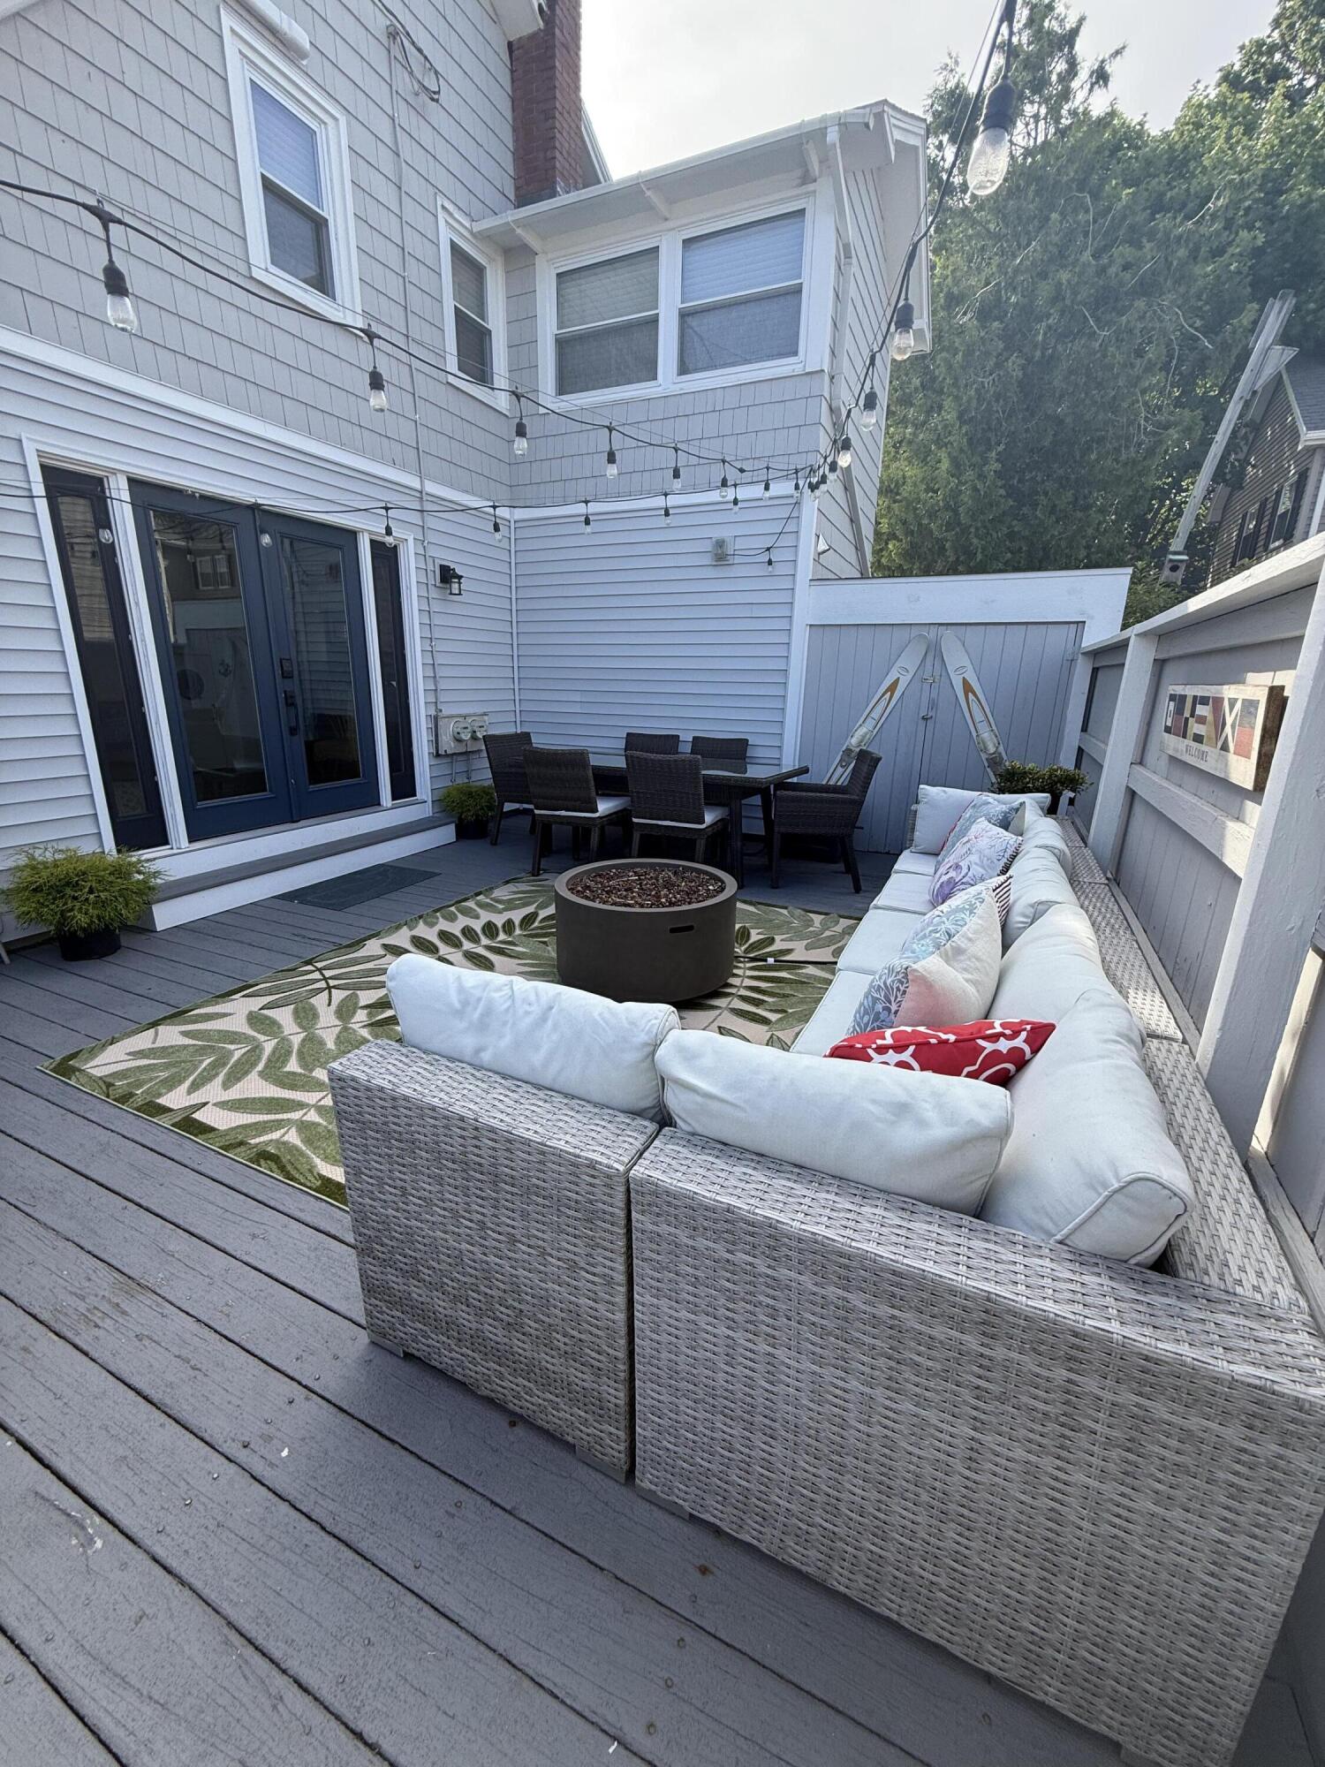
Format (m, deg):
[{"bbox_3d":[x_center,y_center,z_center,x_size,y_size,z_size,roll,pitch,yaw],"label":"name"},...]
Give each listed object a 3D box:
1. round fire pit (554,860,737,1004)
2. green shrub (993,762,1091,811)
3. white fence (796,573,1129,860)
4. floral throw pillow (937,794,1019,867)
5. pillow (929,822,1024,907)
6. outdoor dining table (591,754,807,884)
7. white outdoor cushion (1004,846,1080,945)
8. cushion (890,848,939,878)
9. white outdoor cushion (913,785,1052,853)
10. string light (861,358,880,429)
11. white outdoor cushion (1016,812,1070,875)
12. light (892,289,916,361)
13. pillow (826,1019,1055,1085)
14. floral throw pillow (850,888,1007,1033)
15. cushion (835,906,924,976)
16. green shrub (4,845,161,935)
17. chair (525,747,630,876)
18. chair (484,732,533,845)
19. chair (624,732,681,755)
[{"bbox_3d":[-0.073,0.192,3.336,0.838,0.410,0.838,1,16,0],"label":"round fire pit"},{"bbox_3d":[2.245,-0.408,4.328,0.470,0.640,0.460,9,17,24],"label":"green shrub"},{"bbox_3d":[2.059,-1.209,5.314,2.100,2.050,0.100,8,18,24],"label":"white fence"},{"bbox_3d":[1.596,-0.220,3.588,0.150,0.420,0.440,20,14,-8],"label":"floral throw pillow"},{"bbox_3d":[1.283,-0.046,2.958,0.140,0.430,0.430,27,15,-3],"label":"pillow"},{"bbox_3d":[-0.028,-0.509,5.160,1.860,0.730,0.930,8,18,24],"label":"outdoor dining table"},{"bbox_3d":[1.297,0.107,2.538,0.170,0.390,0.670,30,25,16],"label":"white outdoor cushion"},{"bbox_3d":[1.691,-0.040,3.890,0.720,0.120,0.700,9,18,24],"label":"cushion"},{"bbox_3d":[1.683,-0.320,3.809,0.620,0.385,0.170,8,6,24],"label":"white outdoor cushion"},{"bbox_3d":[0.606,-1.433,2.095,0.046,0.183,0.046,9,17,24],"label":"string light"},{"bbox_3d":[1.459,-0.051,2.811,0.180,0.400,0.620,21,22,20],"label":"white outdoor cushion"},{"bbox_3d":[0.531,-1.223,1.570,0.050,0.132,0.050,8,18,24],"label":"light"},{"bbox_3d":[0.437,0.408,1.328,0.440,0.410,0.140,-3,46,-14],"label":"pillow"},{"bbox_3d":[0.767,0.247,1.978,0.440,0.410,0.180,-11,37,-36],"label":"floral throw pillow"},{"bbox_3d":[1.090,0.299,2.672,0.720,0.120,0.720,9,18,24],"label":"cushion"},{"bbox_3d":[-2.713,0.001,3.365,0.560,0.390,0.560,8,18,24],"label":"green shrub"},{"bbox_3d":[-0.529,-0.487,4.803,0.500,0.875,0.640,8,18,24],"label":"chair"},{"bbox_3d":[-1.045,-0.773,5.866,0.610,0.870,0.550,9,17,24],"label":"chair"},{"bbox_3d":[-0.175,-0.769,5.899,0.490,0.875,0.600,9,17,24],"label":"chair"}]

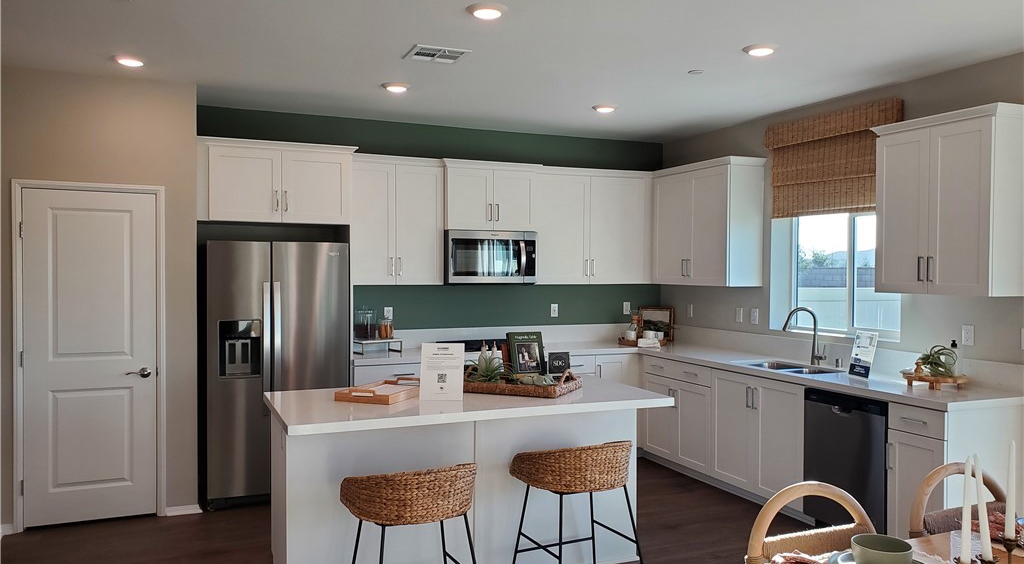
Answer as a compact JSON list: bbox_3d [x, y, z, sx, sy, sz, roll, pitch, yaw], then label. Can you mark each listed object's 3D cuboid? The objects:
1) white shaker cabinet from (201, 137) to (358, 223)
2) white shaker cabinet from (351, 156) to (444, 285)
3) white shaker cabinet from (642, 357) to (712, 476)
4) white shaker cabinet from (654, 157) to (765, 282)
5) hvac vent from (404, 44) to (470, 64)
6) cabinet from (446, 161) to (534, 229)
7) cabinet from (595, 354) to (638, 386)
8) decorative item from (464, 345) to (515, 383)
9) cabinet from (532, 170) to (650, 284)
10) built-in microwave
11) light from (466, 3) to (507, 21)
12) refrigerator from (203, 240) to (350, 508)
[{"bbox_3d":[-1.688,-0.679,5.499,0.965,0.550,0.677,0,1,-23],"label":"white shaker cabinet"},{"bbox_3d":[-0.964,-0.477,6.168,0.770,1.000,0.360,0,1,-23],"label":"white shaker cabinet"},{"bbox_3d":[1.546,0.999,6.062,0.625,0.786,0.857,0,1,-23],"label":"white shaker cabinet"},{"bbox_3d":[1.615,-0.470,6.503,0.365,1.005,1.105,0,1,-23],"label":"white shaker cabinet"},{"bbox_3d":[-0.414,-1.242,4.237,0.302,0.020,0.290,0,1,-23],"label":"hvac vent"},{"bbox_3d":[-0.238,-0.692,6.423,0.785,0.550,0.455,0,1,-23],"label":"cabinet"},{"bbox_3d":[0.744,0.985,6.609,0.415,0.788,0.619,0,1,-23],"label":"cabinet"},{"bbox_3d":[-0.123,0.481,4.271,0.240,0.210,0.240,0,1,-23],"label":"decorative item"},{"bbox_3d":[0.645,-0.466,6.694,1.125,0.970,0.337,0,1,-23],"label":"cabinet"},{"bbox_3d":[-0.222,-0.193,6.276,0.752,0.425,0.427,0,1,-23],"label":"built-in microwave"},{"bbox_3d":[-0.115,-1.224,3.488,0.188,0.026,0.188,0,1,0],"label":"light"},{"bbox_3d":[-1.714,0.598,5.544,0.909,1.750,0.850,0,1,-23],"label":"refrigerator"}]

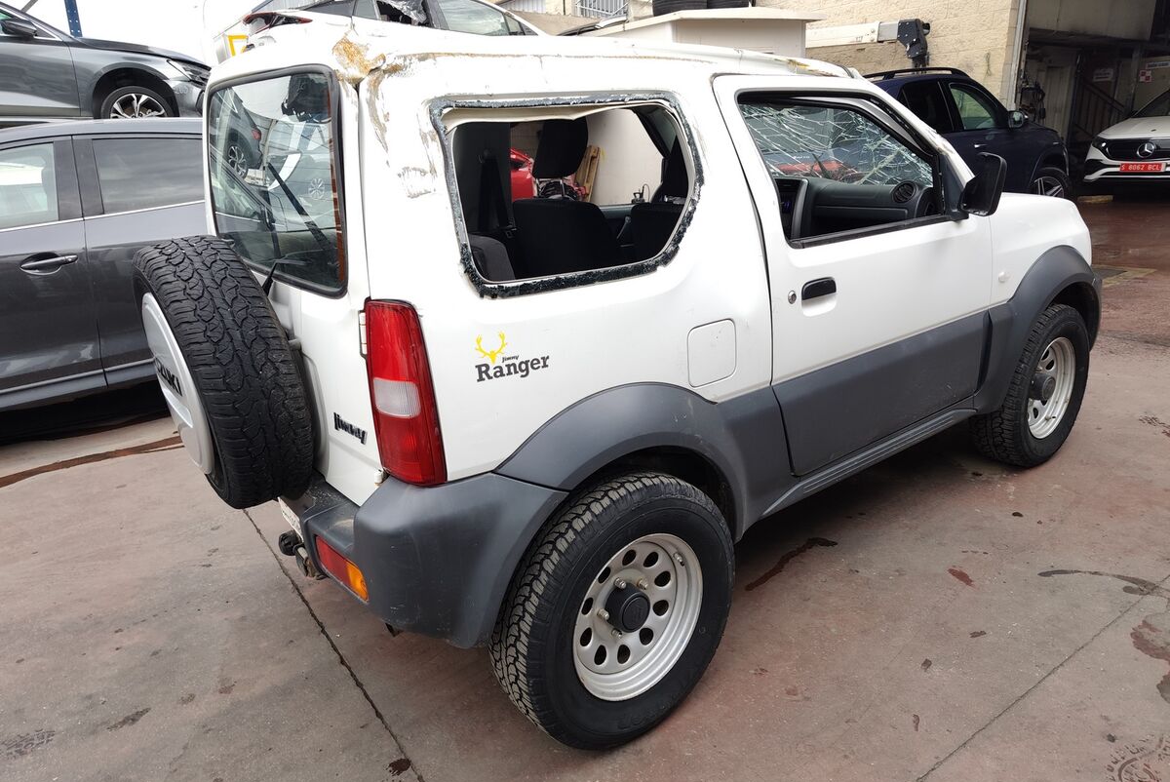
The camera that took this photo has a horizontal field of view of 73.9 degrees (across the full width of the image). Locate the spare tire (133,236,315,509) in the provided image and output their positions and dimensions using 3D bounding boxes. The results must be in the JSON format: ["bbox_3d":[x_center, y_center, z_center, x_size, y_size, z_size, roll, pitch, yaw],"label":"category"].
[{"bbox_3d":[-0.878,-0.035,1.885,0.205,0.670,0.670,-22,23,-35],"label":"spare tire"}]

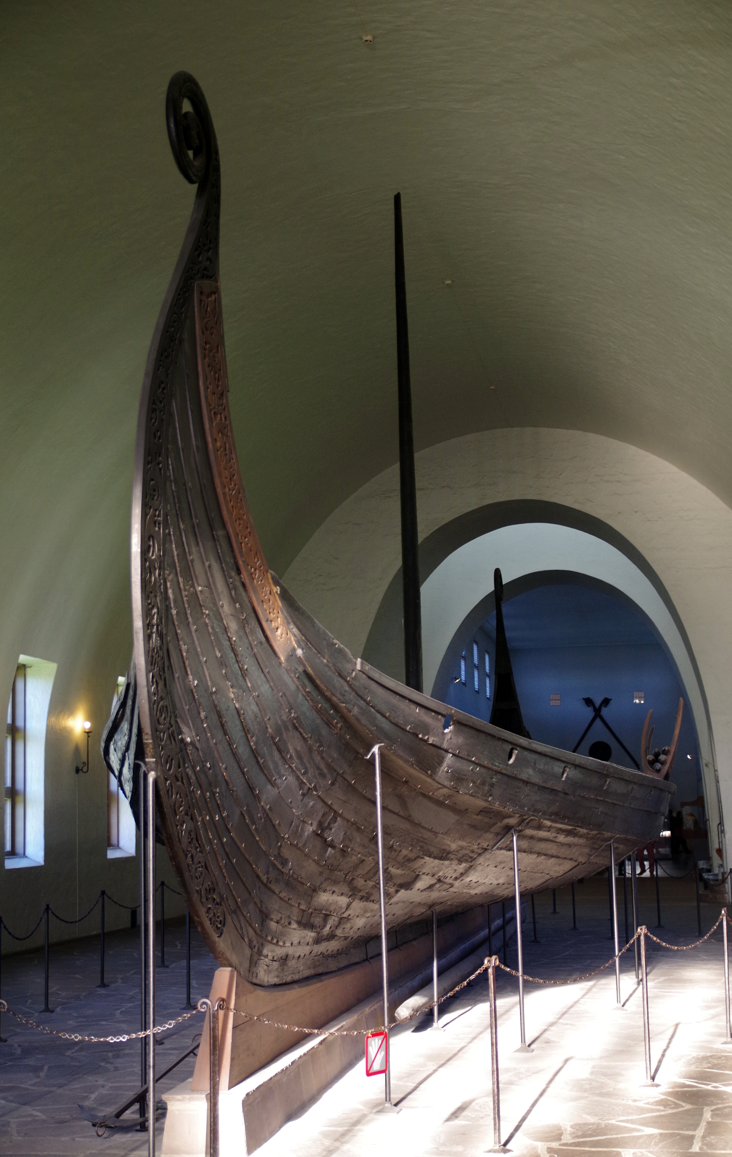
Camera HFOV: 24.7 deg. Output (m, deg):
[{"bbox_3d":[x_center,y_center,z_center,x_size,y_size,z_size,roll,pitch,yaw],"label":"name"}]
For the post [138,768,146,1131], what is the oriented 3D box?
[{"bbox_3d":[-1.251,2.044,9.316,0.045,1.991,0.045,-1,-8,0],"label":"post"}]

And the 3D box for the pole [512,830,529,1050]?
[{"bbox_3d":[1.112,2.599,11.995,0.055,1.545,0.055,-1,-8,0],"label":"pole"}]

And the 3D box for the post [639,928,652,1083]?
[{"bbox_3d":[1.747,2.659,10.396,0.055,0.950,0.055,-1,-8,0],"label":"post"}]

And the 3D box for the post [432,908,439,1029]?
[{"bbox_3d":[0.547,3.094,13.200,0.045,0.927,0.045,-1,-8,0],"label":"post"}]

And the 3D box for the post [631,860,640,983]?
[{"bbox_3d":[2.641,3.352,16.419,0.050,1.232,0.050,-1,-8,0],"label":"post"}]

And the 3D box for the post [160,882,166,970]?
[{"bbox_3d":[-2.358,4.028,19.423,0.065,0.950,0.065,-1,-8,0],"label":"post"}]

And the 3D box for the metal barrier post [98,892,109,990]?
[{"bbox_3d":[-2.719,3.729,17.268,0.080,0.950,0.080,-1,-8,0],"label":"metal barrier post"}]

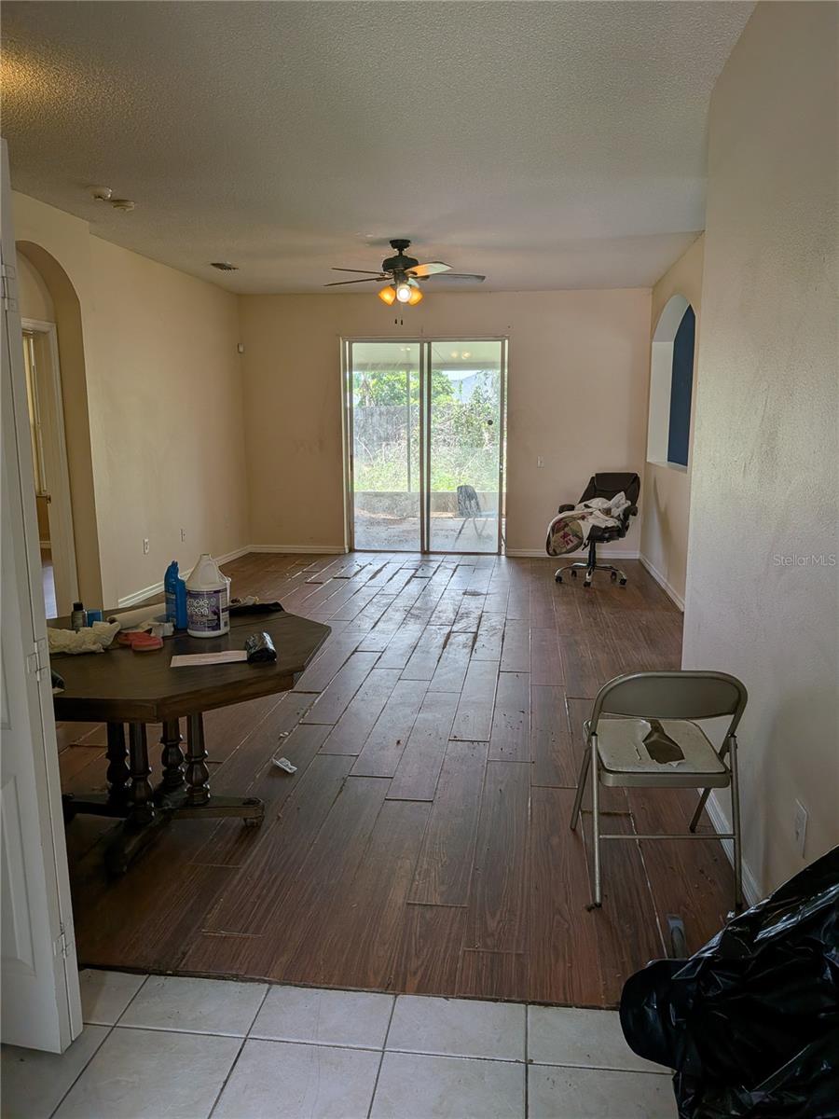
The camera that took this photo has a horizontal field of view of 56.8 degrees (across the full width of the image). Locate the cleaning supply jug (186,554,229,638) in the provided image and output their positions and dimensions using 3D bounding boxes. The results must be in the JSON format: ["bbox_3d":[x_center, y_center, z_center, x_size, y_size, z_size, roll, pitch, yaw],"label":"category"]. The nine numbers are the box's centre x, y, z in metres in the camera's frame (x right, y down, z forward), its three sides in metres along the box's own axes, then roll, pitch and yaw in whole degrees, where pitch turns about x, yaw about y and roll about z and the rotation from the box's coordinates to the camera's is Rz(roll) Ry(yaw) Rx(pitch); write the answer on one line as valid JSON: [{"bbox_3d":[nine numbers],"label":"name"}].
[{"bbox_3d":[-0.773,0.124,2.820,0.157,0.292,0.155,2,10,14],"label":"cleaning supply jug"}]

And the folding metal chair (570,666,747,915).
[{"bbox_3d":[0.767,0.655,2.525,0.460,0.750,0.480,0,10,2],"label":"folding metal chair"}]

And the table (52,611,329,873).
[{"bbox_3d":[-0.915,0.642,2.785,1.140,0.715,1.140,0,10,6],"label":"table"}]

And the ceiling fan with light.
[{"bbox_3d":[-0.112,-2.207,6.005,1.300,0.490,1.300,1,10,8],"label":"ceiling fan with light"}]

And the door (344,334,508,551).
[{"bbox_3d":[0.051,-1.247,8.619,1.820,2.420,0.110,1,10,8],"label":"door"}]

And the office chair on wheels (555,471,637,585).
[{"bbox_3d":[1.641,-0.293,7.199,0.670,1.000,0.700,7,12,35],"label":"office chair on wheels"}]

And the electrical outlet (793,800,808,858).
[{"bbox_3d":[0.975,0.694,1.994,0.008,0.116,0.071,1,10,8],"label":"electrical outlet"}]

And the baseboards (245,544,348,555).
[{"bbox_3d":[-1.418,-0.111,8.965,1.146,0.088,0.015,1,10,8],"label":"baseboards"}]

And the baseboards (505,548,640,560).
[{"bbox_3d":[1.679,-0.063,8.535,1.450,0.088,0.015,1,10,8],"label":"baseboards"}]

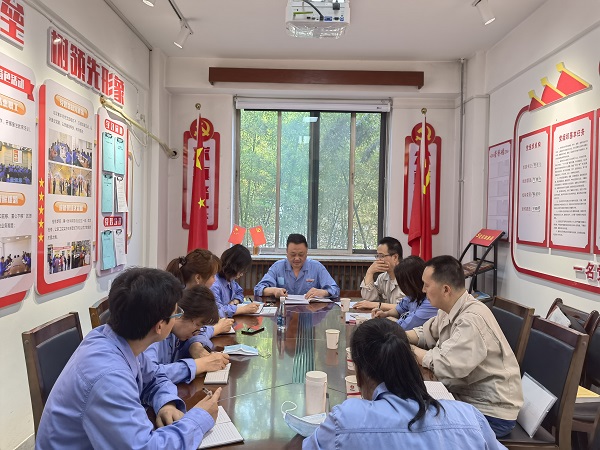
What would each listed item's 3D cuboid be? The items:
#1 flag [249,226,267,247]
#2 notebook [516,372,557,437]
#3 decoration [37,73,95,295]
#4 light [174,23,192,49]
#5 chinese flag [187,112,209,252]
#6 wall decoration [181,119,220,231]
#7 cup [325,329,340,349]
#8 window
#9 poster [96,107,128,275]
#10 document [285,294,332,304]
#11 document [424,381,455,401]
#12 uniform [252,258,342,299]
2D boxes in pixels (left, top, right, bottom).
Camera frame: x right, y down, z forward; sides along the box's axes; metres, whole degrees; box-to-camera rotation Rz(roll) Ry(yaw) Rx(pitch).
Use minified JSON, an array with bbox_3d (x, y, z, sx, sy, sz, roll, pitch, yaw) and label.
[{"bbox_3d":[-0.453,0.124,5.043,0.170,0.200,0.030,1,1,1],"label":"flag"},{"bbox_3d":[1.073,0.841,2.198,0.015,0.210,0.300,31,2,0],"label":"notebook"},{"bbox_3d":[-1.547,-0.246,3.127,0.040,1.312,0.713,1,1,1],"label":"decoration"},{"bbox_3d":[-0.948,-1.543,3.810,0.110,0.210,0.130,2,1,12],"label":"light"},{"bbox_3d":[-1.038,-0.373,4.771,0.240,1.520,0.170,1,1,1],"label":"chinese flag"},{"bbox_3d":[-1.039,-0.537,4.947,0.387,1.181,0.025,1,1,1],"label":"wall decoration"},{"bbox_3d":[0.167,0.580,2.398,0.075,0.087,0.075,1,1,1],"label":"cup"},{"bbox_3d":[0.127,-0.483,5.168,1.650,1.620,0.100,1,1,1],"label":"window"},{"bbox_3d":[-1.534,-0.259,3.849,0.040,1.283,0.613,1,1,1],"label":"poster"},{"bbox_3d":[0.069,0.577,3.545,0.370,0.025,0.250,1,1,1],"label":"document"},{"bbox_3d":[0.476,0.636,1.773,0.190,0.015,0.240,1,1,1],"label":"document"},{"bbox_3d":[-0.021,0.560,3.936,0.710,0.580,0.450,1,1,1],"label":"uniform"}]

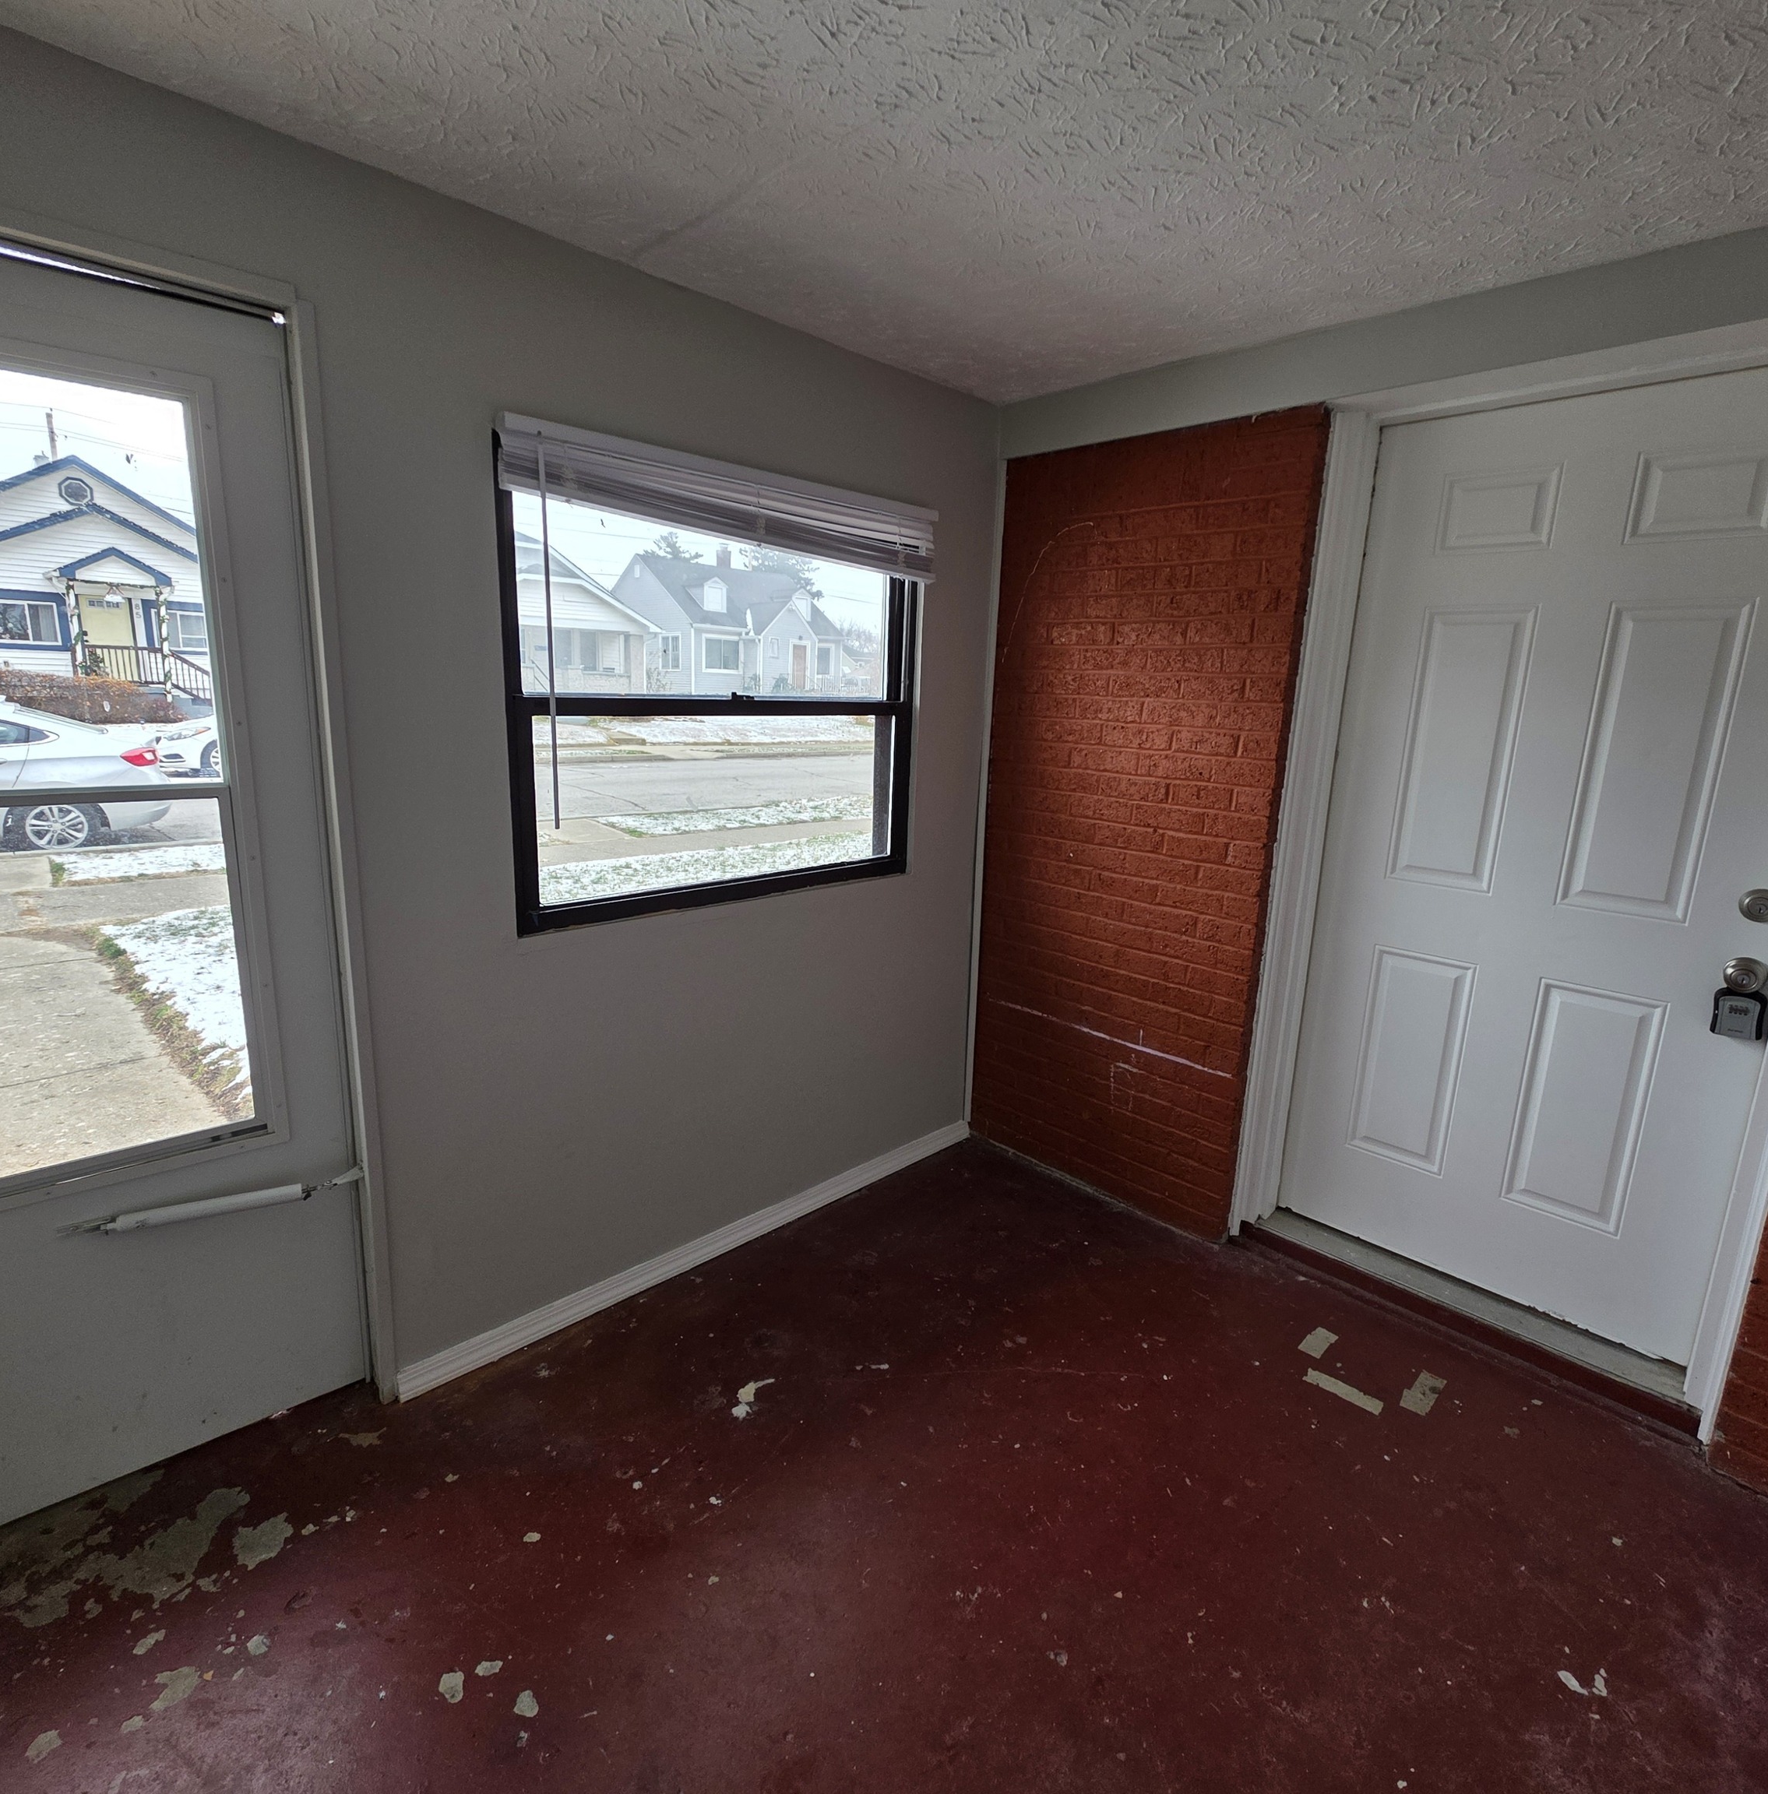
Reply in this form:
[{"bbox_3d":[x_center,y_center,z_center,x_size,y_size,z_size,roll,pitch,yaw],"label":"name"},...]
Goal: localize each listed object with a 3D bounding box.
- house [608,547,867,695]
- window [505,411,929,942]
[{"bbox_3d":[-7.553,-12.869,42.974,8.600,6.800,10.000,-10,17,-42],"label":"house"},{"bbox_3d":[-0.335,-0.484,2.186,1.180,1.020,0.100,-10,17,-42],"label":"window"}]

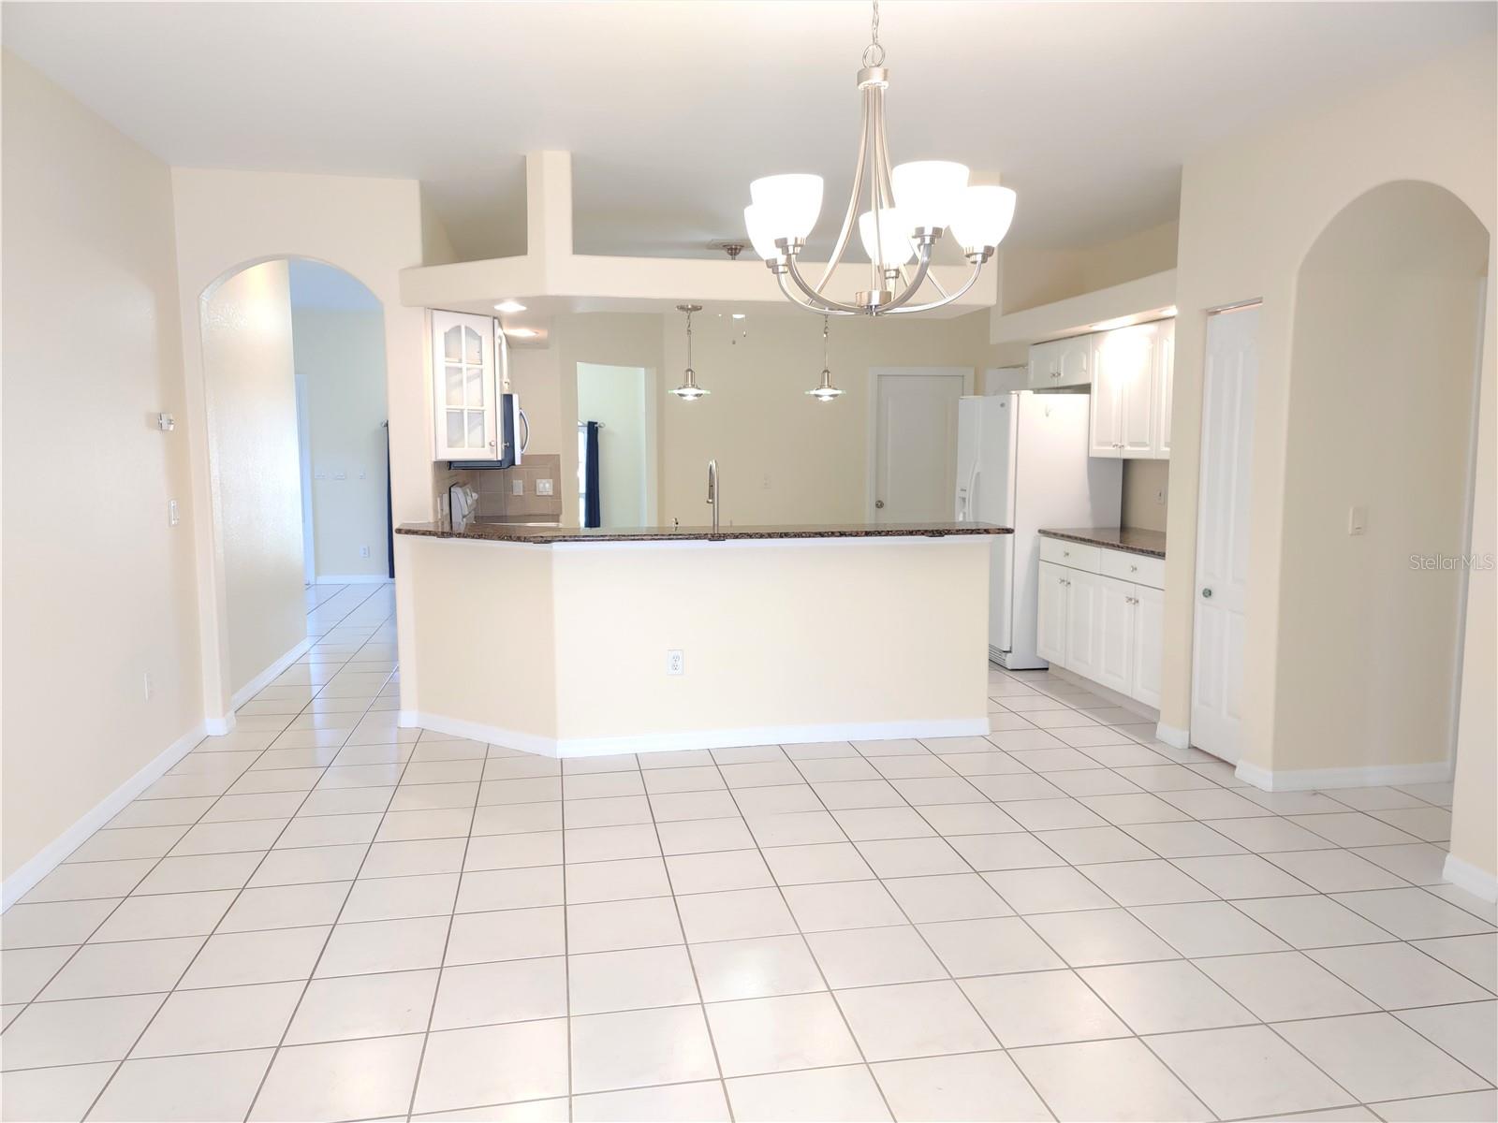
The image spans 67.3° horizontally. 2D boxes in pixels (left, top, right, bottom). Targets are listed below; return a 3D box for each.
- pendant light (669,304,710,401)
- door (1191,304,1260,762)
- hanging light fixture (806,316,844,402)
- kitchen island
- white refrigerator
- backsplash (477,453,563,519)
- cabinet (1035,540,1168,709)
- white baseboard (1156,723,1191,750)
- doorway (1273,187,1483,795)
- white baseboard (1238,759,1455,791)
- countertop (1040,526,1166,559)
[{"bbox_3d":[-0.287,-1.010,5.448,0.200,0.447,0.200,-1,7,-10],"label":"pendant light"},{"bbox_3d":[2.198,-0.099,5.114,0.038,2.043,0.442,-1,7,-10],"label":"door"},{"bbox_3d":[0.381,-1.016,5.568,0.200,0.447,0.200,-1,7,-10],"label":"hanging light fixture"},{"bbox_3d":[-0.274,0.354,5.606,2.974,1.067,0.976,-1,7,-10],"label":"kitchen island"},{"bbox_3d":[1.924,-0.230,7.598,0.816,1.754,0.872,-1,7,-10],"label":"white refrigerator"},{"bbox_3d":[-1.699,-0.557,8.228,0.633,0.453,0.012,-1,7,-10],"label":"backsplash"},{"bbox_3d":[2.302,0.320,6.429,0.633,0.834,1.617,-1,7,-10],"label":"cabinet"},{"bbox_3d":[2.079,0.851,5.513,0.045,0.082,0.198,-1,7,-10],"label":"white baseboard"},{"bbox_3d":[2.357,-0.165,4.188,0.150,2.402,0.953,-1,7,-10],"label":"doorway"},{"bbox_3d":[2.602,0.914,4.941,0.884,0.082,0.252,-1,7,-10],"label":"white baseboard"},{"bbox_3d":[2.289,-0.113,6.373,0.656,0.040,1.609,-1,7,-10],"label":"countertop"}]

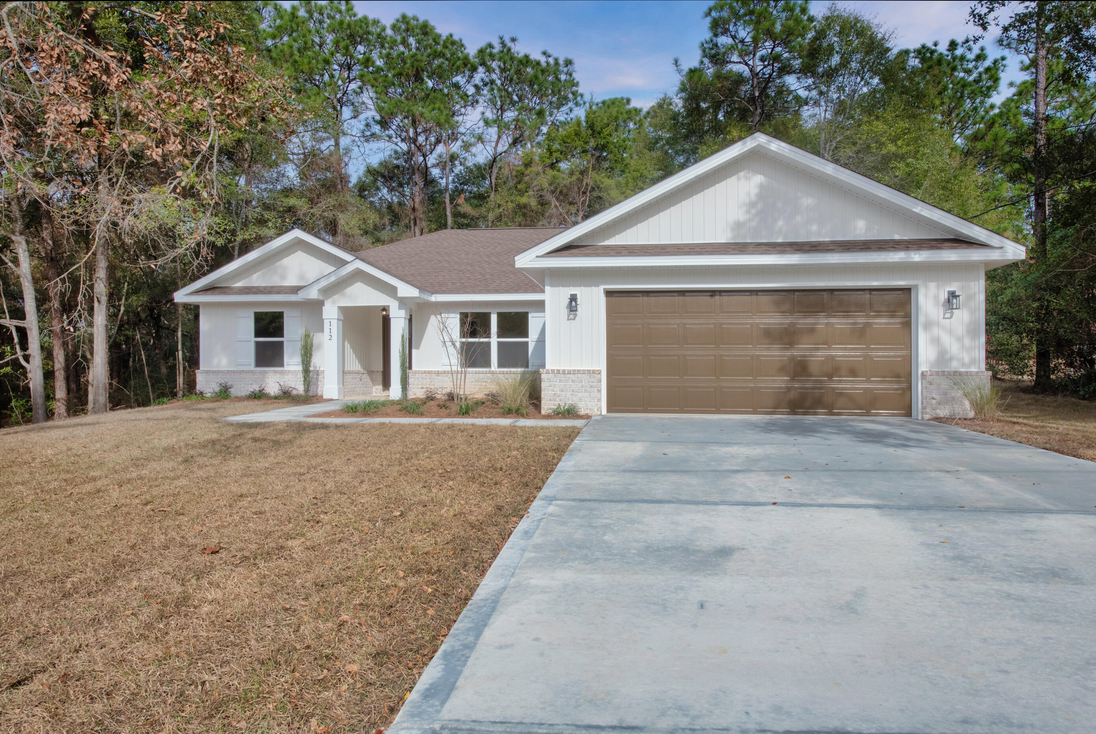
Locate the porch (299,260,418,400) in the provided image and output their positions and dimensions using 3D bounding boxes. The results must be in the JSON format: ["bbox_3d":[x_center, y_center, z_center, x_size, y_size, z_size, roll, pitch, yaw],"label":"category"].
[{"bbox_3d":[-4.362,-0.864,18.581,2.970,3.340,2.350,0,0,8],"label":"porch"}]

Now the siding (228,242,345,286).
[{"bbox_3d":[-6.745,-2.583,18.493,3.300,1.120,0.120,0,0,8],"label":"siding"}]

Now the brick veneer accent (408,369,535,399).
[{"bbox_3d":[-1.709,0.444,18.342,3.600,0.740,0.180,0,0,8],"label":"brick veneer accent"}]

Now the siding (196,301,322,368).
[{"bbox_3d":[-7.075,-0.794,18.529,3.692,1.700,0.120,0,0,8],"label":"siding"}]

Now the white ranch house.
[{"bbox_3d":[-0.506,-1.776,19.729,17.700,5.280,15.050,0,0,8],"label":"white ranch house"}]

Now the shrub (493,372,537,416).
[{"bbox_3d":[-0.647,0.469,14.112,0.890,0.780,0.800,0,0,8],"label":"shrub"}]

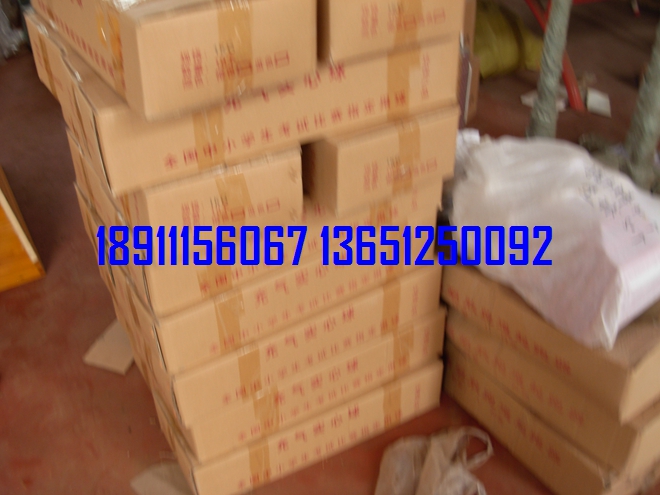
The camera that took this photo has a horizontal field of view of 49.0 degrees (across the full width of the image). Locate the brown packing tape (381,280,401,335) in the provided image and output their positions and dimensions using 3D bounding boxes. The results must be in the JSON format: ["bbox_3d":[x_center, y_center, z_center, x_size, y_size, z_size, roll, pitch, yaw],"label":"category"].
[{"bbox_3d":[0.145,0.145,1.703,0.051,0.148,0.010,-21,41,-25],"label":"brown packing tape"}]

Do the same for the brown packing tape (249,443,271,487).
[{"bbox_3d":[-0.165,0.517,1.725,0.050,0.145,0.010,-18,40,-22],"label":"brown packing tape"}]

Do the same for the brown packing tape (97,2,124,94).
[{"bbox_3d":[-0.339,-0.306,1.130,0.010,0.142,0.075,-21,41,-25],"label":"brown packing tape"}]

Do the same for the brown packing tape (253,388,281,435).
[{"bbox_3d":[-0.144,0.379,1.643,0.061,0.143,0.010,-20,40,-24],"label":"brown packing tape"}]

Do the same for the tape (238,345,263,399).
[{"bbox_3d":[-0.169,0.276,1.557,0.049,0.138,0.010,-21,41,-25],"label":"tape"}]

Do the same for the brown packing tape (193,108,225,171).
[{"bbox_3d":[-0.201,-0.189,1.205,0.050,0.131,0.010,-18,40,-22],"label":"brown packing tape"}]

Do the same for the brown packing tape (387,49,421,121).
[{"bbox_3d":[0.130,-0.302,1.343,0.055,0.134,0.010,-18,40,-22],"label":"brown packing tape"}]

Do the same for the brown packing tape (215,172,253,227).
[{"bbox_3d":[-0.166,-0.078,1.298,0.056,0.131,0.010,-18,38,-23],"label":"brown packing tape"}]

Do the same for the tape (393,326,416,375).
[{"bbox_3d":[0.181,0.261,1.796,0.052,0.148,0.010,-20,40,-24],"label":"tape"}]

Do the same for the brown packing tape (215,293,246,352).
[{"bbox_3d":[-0.203,0.155,1.468,0.051,0.144,0.010,-21,41,-26],"label":"brown packing tape"}]

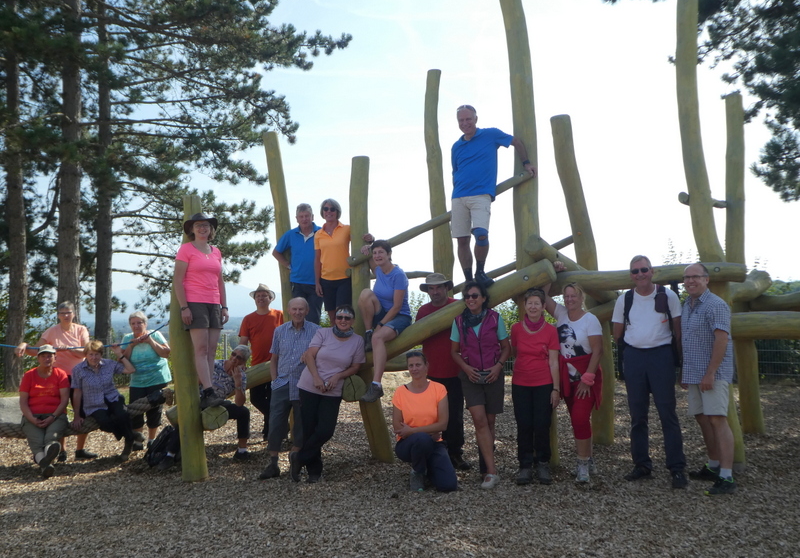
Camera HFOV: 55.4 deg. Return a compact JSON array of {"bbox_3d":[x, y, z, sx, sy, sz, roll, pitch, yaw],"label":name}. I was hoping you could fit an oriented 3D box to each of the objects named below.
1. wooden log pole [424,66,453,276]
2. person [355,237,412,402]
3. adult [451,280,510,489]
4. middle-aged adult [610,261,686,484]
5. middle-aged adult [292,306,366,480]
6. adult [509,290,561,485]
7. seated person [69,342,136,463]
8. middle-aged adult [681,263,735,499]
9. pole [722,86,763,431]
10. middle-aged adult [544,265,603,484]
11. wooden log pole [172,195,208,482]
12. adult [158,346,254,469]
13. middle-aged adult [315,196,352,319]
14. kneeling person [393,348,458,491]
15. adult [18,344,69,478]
[{"bbox_3d":[0.452,-0.231,8.200,0.240,4.000,0.240,-3,-2,3],"label":"wooden log pole"},{"bbox_3d":[-0.127,0.356,6.700,0.460,1.430,0.620,-3,-2,31],"label":"person"},{"bbox_3d":[0.658,0.858,6.200,0.480,1.660,0.380,0,-3,7],"label":"adult"},{"bbox_3d":[2.020,0.752,6.200,0.600,1.850,0.420,-1,-3,14],"label":"middle-aged adult"},{"bbox_3d":[-0.642,1.037,6.850,0.640,1.600,0.480,-2,-2,-6],"label":"middle-aged adult"},{"bbox_3d":[1.125,0.888,6.330,0.450,1.620,0.310,-1,-2,9],"label":"adult"},{"bbox_3d":[-2.983,1.217,7.700,0.580,1.180,0.660,0,-2,-18],"label":"seated person"},{"bbox_3d":[2.407,0.776,5.950,0.410,1.770,0.490,-1,-2,-37],"label":"middle-aged adult"},{"bbox_3d":[3.704,-0.167,8.200,0.250,3.660,0.250,-3,-2,0],"label":"pole"},{"bbox_3d":[1.445,0.795,6.350,0.470,1.790,0.360,-2,-2,23],"label":"middle-aged adult"},{"bbox_3d":[-1.899,0.537,6.880,0.320,2.560,0.280,0,-2,-11],"label":"wooden log pole"},{"bbox_3d":[-1.776,1.161,7.000,0.820,1.160,0.700,0,-3,9],"label":"adult"},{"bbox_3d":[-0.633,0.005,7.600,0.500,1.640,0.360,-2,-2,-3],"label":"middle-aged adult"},{"bbox_3d":[0.217,1.202,6.480,0.540,1.180,0.680,-2,-2,3],"label":"kneeling person"},{"bbox_3d":[-3.155,1.155,6.750,0.480,1.150,0.750,1,-3,-22],"label":"adult"}]

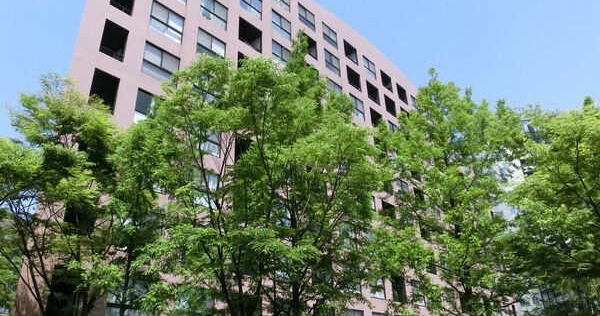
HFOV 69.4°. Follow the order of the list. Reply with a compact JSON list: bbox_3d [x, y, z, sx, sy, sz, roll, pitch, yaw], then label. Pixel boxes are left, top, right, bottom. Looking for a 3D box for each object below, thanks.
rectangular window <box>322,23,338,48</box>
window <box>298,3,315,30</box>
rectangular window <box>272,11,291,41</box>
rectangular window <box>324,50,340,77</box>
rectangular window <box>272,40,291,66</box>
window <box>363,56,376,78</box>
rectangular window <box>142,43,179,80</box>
[{"bbox_3d":[2.520,-10.330,36.851,0.180,1.828,1.871,-24,-34,36],"label":"rectangular window"},{"bbox_3d":[0.544,-11.250,34.889,0.180,1.828,1.901,-24,-34,36],"label":"window"},{"bbox_3d":[-1.397,-9.639,31.548,0.180,1.828,1.909,-24,-34,36],"label":"rectangular window"},{"bbox_3d":[2.618,-7.763,35.549,0.180,1.828,1.871,-24,-34,36],"label":"rectangular window"},{"bbox_3d":[-1.305,-7.148,30.576,0.200,1.796,1.930,-24,-34,36],"label":"rectangular window"},{"bbox_3d":[6.595,-8.553,41.200,0.200,1.796,1.930,-24,-34,36],"label":"window"},{"bbox_3d":[-7.008,-4.662,21.828,0.180,1.828,1.913,-24,-34,36],"label":"rectangular window"}]

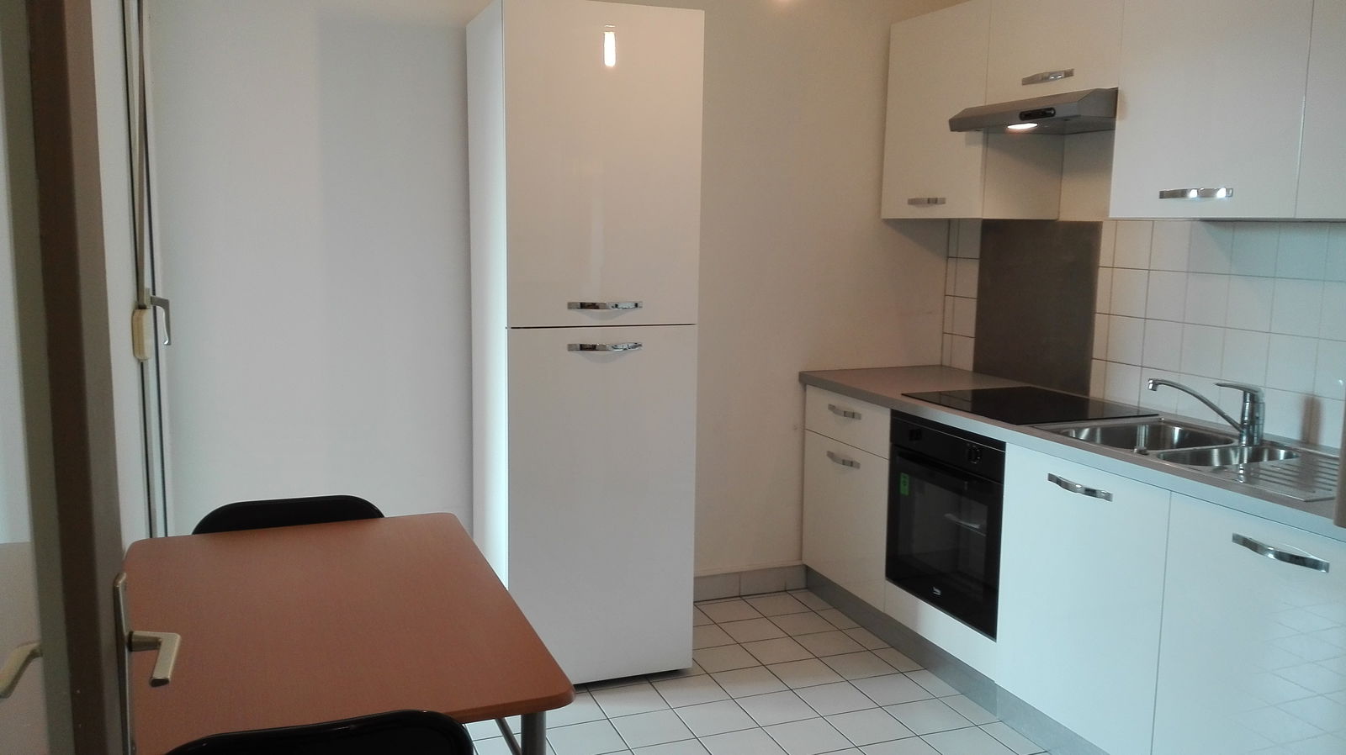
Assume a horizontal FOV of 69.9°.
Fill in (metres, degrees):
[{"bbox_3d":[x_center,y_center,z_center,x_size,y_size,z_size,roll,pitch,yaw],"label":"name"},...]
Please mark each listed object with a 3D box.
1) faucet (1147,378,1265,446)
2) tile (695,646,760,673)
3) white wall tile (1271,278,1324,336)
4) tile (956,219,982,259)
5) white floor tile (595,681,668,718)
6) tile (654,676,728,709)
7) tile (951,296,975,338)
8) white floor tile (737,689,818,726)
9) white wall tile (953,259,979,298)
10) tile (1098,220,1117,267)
[{"bbox_3d":[1.470,0.092,2.667,0.288,0.167,0.060,3,9,15],"label":"faucet"},{"bbox_3d":[0.175,0.951,3.246,0.203,0.010,0.186,-1,9,-23],"label":"tile"},{"bbox_3d":[1.683,-0.191,2.587,0.010,0.151,0.149,-2,8,-21],"label":"white wall tile"},{"bbox_3d":[1.192,-0.545,3.840,0.010,0.153,0.143,-1,9,-23],"label":"tile"},{"bbox_3d":[-0.131,0.983,2.919,0.203,0.010,0.186,-1,9,-23],"label":"white floor tile"},{"bbox_3d":[0.061,1.006,3.077,0.200,0.010,0.200,-2,8,-21],"label":"tile"},{"bbox_3d":[1.174,-0.242,3.856,0.010,0.152,0.136,-3,9,-24],"label":"tile"},{"bbox_3d":[0.323,1.025,2.965,0.200,0.010,0.200,-2,8,-21],"label":"white floor tile"},{"bbox_3d":[1.237,-0.416,4.042,0.010,0.160,0.147,-2,9,-21],"label":"white wall tile"},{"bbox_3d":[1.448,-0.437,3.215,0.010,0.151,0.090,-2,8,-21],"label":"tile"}]

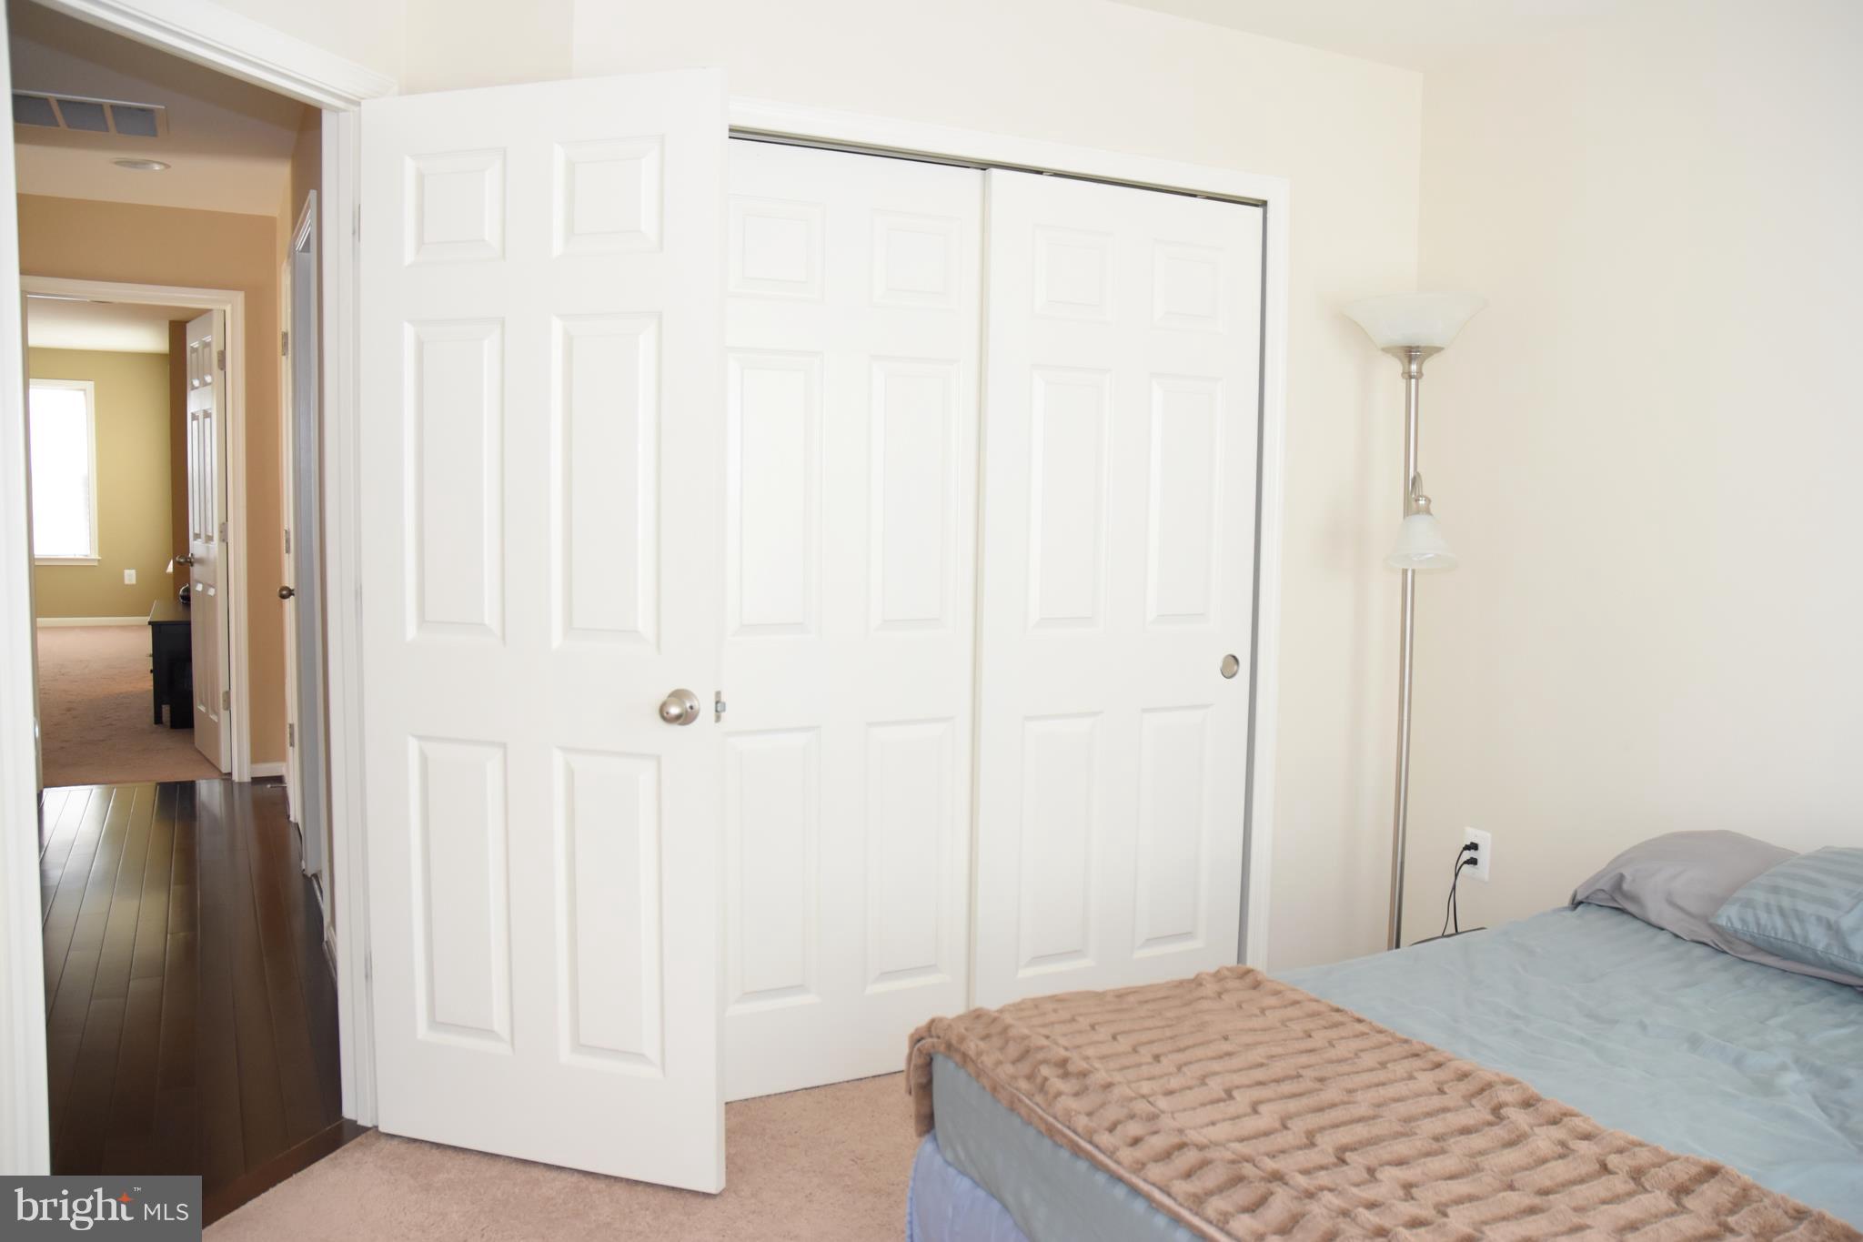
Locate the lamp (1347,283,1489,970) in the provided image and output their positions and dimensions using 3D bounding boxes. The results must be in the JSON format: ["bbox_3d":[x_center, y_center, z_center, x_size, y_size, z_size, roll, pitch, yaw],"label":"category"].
[{"bbox_3d":[1.134,0.142,3.347,0.318,1.800,0.350,1,4,4],"label":"lamp"}]

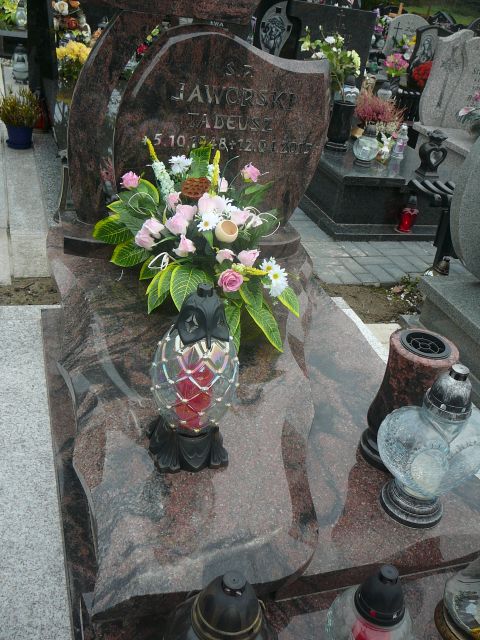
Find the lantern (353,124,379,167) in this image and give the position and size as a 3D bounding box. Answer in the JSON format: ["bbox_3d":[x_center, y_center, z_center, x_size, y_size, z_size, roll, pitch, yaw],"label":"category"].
[{"bbox_3d":[0.751,-1.048,3.854,0.150,0.225,0.145,1,29,-14],"label":"lantern"}]

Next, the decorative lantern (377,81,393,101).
[{"bbox_3d":[1.284,-2.026,5.750,0.135,0.210,0.115,1,29,-14],"label":"decorative lantern"}]

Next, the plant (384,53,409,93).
[{"bbox_3d":[1.548,-2.443,6.400,0.240,0.380,0.220,-2,30,-19],"label":"plant"}]

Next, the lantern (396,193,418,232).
[{"bbox_3d":[0.984,-0.622,3.756,0.092,0.205,0.092,-2,30,-19],"label":"lantern"}]

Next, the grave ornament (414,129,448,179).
[{"bbox_3d":[1.137,-0.987,3.819,0.135,0.250,0.110,0,30,-16],"label":"grave ornament"}]

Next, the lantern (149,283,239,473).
[{"bbox_3d":[-0.080,0.109,1.232,0.165,0.380,0.155,2,29,-12],"label":"lantern"}]

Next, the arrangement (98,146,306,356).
[{"bbox_3d":[-0.094,-0.241,1.808,0.570,0.430,0.460,2,29,-12],"label":"arrangement"}]

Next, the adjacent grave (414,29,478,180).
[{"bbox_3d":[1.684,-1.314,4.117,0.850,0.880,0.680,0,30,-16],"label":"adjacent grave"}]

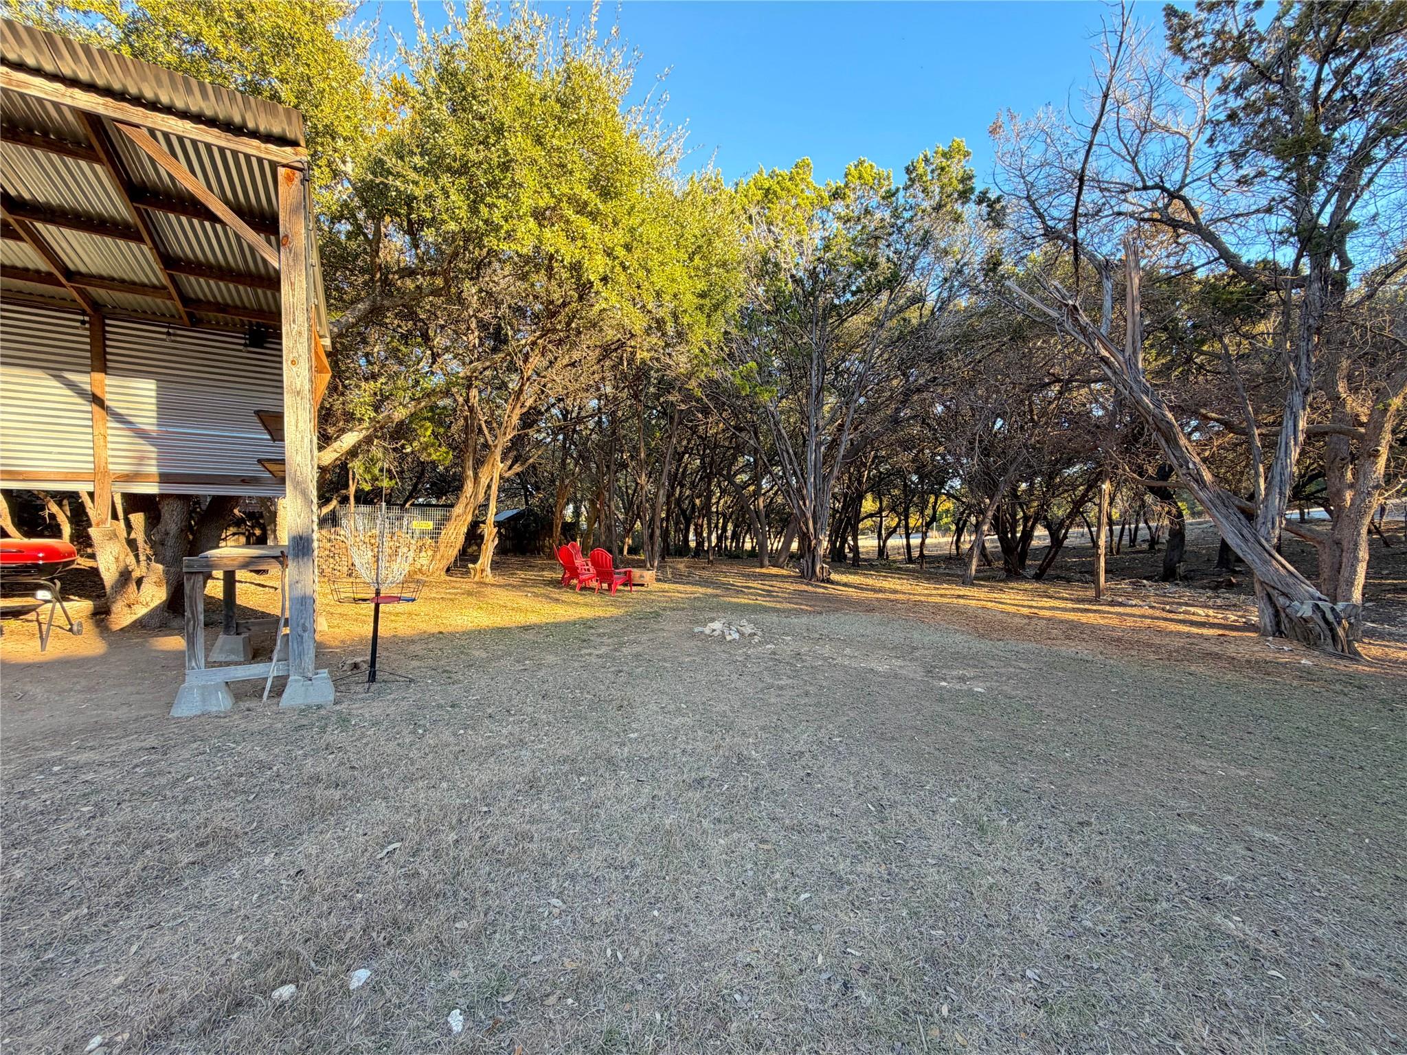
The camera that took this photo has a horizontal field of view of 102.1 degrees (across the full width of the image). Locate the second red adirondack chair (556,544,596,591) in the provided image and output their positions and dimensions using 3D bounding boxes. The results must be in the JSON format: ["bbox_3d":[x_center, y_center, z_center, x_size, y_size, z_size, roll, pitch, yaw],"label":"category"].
[{"bbox_3d":[-2.630,0.830,12.000,0.800,0.930,0.740,-1,2,-36],"label":"second red adirondack chair"}]

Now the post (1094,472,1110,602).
[{"bbox_3d":[6.580,0.110,9.370,0.115,2.080,0.115,1,2,-10],"label":"post"}]

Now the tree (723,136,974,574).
[{"bbox_3d":[3.450,-3.550,13.200,5.800,9.700,5.200,0,2,0],"label":"tree"}]

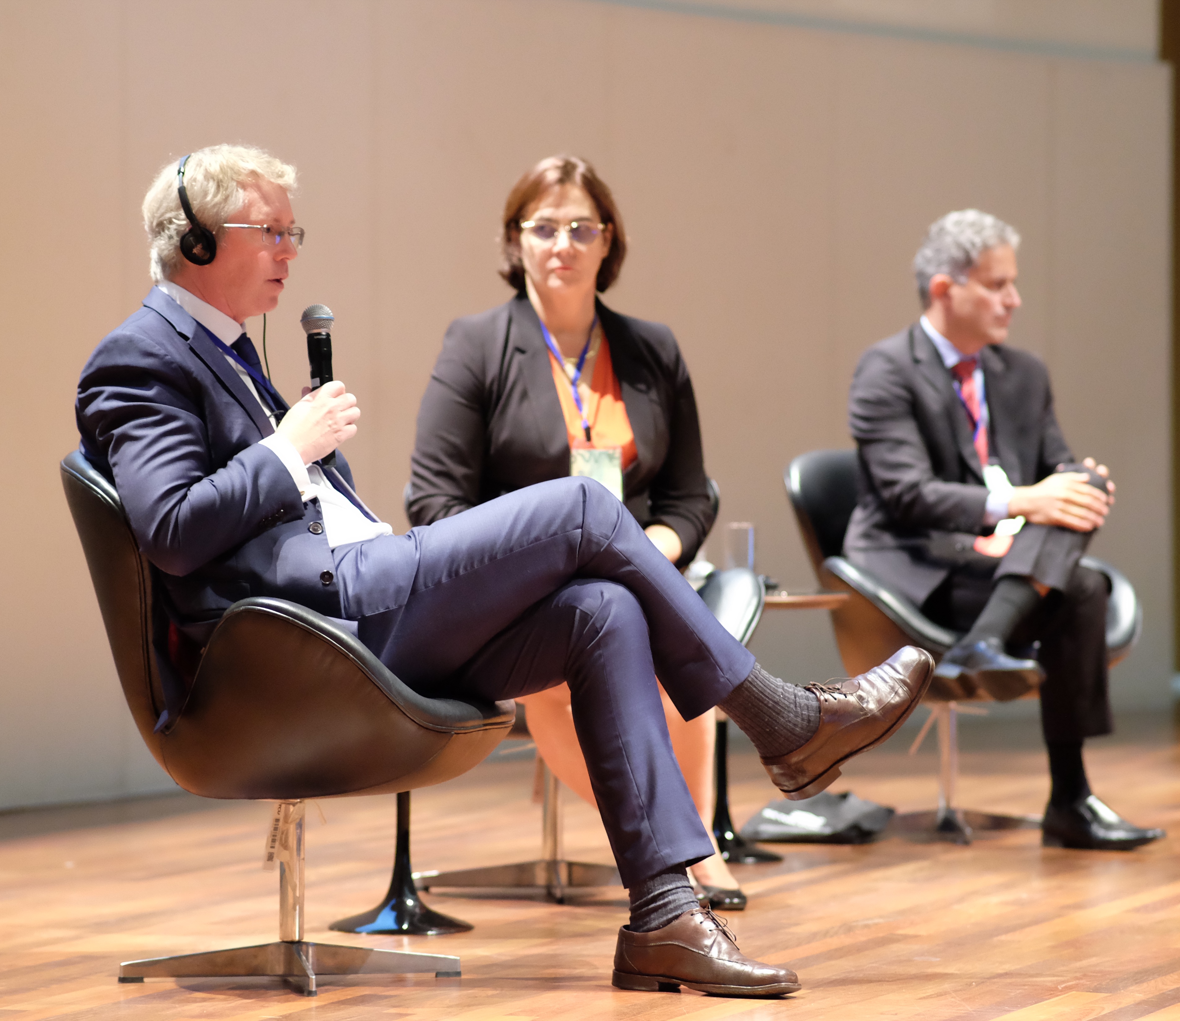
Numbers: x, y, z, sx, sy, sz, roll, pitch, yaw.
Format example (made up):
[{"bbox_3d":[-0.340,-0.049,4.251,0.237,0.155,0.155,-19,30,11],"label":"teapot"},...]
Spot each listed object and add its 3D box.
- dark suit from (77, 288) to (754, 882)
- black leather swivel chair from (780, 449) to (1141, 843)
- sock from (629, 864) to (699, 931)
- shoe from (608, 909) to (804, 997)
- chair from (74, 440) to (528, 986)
[{"bbox_3d":[-0.215,0.106,7.920,0.950,0.860,0.560,0,1,18],"label":"dark suit"},{"bbox_3d":[0.722,0.264,10.950,0.730,0.775,0.680,-1,1,-44],"label":"black leather swivel chair"},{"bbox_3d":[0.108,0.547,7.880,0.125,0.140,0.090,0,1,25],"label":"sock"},{"bbox_3d":[0.162,0.634,7.820,0.285,0.120,0.108,0,1,25],"label":"shoe"},{"bbox_3d":[-0.437,0.297,7.970,0.680,0.780,0.730,0,1,15],"label":"chair"}]

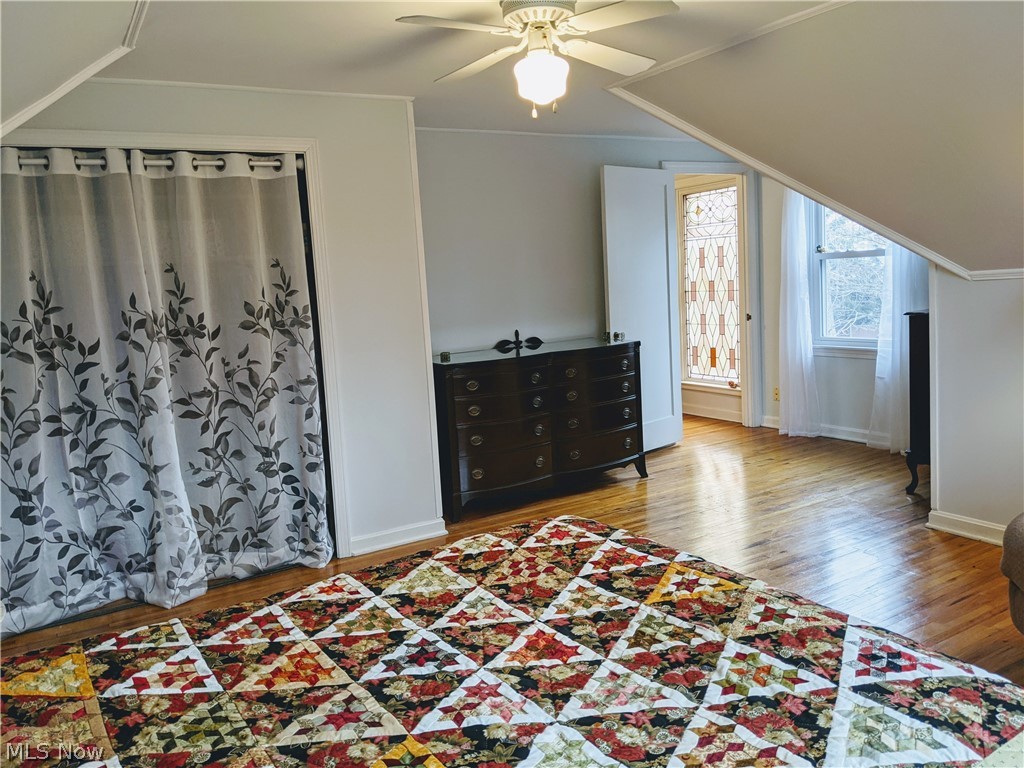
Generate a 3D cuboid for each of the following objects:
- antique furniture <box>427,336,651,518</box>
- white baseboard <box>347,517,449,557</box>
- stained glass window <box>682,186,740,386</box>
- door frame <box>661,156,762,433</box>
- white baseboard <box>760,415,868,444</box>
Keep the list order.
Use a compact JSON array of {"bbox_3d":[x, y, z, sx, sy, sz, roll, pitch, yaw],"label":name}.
[{"bbox_3d":[0.116,0.230,4.983,1.393,0.878,0.587,-8,8,-31],"label":"antique furniture"},{"bbox_3d":[-0.573,0.773,4.091,0.524,0.106,0.026,-7,8,-29],"label":"white baseboard"},{"bbox_3d":[1.754,-0.835,6.961,0.046,1.655,0.677,-7,8,-29],"label":"stained glass window"},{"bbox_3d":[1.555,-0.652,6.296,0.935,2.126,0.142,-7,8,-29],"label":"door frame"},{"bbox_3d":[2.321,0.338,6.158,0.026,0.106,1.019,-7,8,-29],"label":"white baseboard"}]

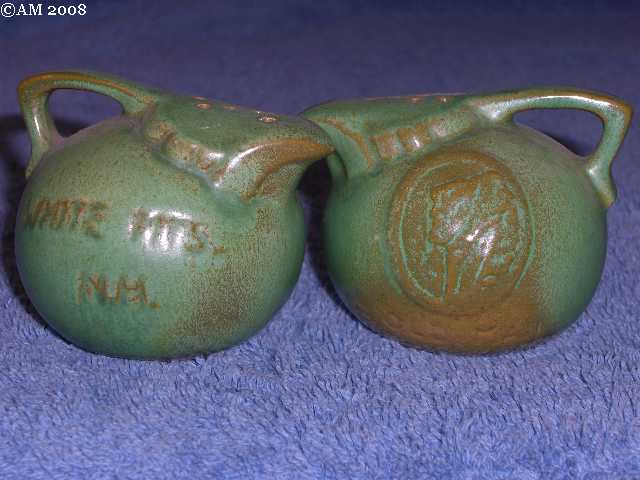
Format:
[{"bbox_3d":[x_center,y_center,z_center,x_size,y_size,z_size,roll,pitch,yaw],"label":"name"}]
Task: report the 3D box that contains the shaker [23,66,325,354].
[{"bbox_3d":[-0.030,-0.004,0.352,0.068,0.054,0.059,7,21,18],"label":"shaker"}]

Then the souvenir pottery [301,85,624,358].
[{"bbox_3d":[0.029,-0.005,0.360,0.068,0.054,0.059,4,20,12],"label":"souvenir pottery"}]

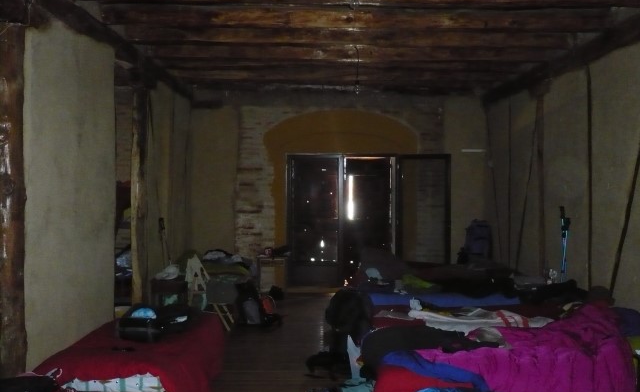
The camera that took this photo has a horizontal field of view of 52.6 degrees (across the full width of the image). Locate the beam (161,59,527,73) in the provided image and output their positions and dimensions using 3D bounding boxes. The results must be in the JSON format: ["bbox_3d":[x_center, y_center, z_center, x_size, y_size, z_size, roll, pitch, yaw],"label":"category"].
[{"bbox_3d":[0.268,-1.494,7.380,4.200,0.170,0.170,0,2,1],"label":"beam"}]

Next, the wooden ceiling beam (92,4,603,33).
[{"bbox_3d":[0.304,-1.437,5.250,4.200,0.170,0.170,0,2,1],"label":"wooden ceiling beam"}]

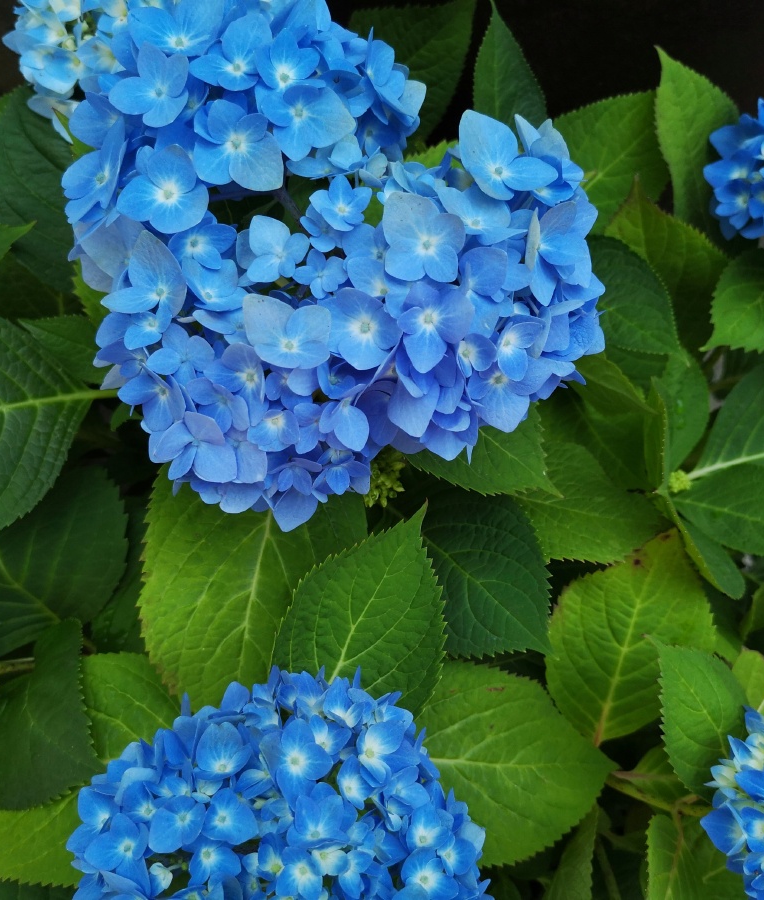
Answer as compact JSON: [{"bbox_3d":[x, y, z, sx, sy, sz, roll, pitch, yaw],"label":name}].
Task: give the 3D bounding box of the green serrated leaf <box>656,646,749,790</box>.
[{"bbox_3d":[0.180,0.151,0.530,0.063,0.022,0.089,-32,63,16],"label":"green serrated leaf"}]

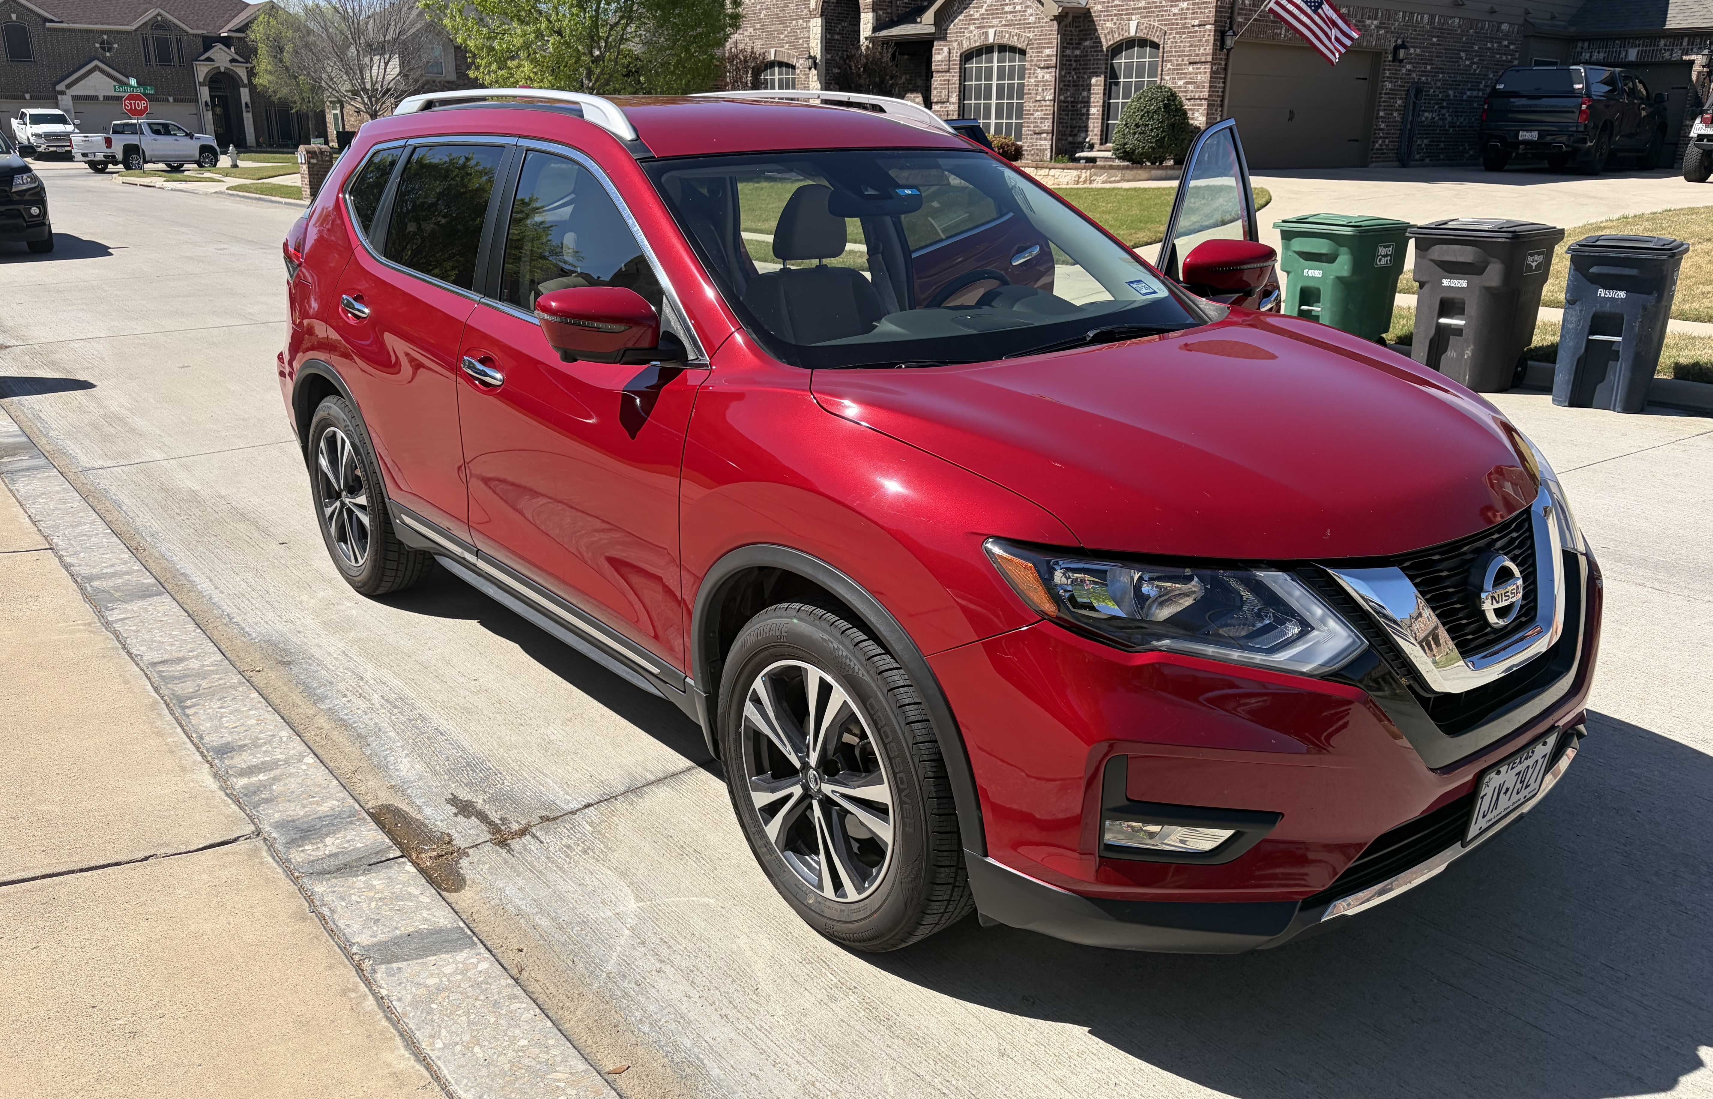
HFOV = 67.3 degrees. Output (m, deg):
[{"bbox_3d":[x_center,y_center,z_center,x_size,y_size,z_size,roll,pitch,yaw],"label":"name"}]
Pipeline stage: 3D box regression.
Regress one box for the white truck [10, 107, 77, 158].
[{"bbox_3d":[-34.401,-17.670,54.712,2.100,1.980,5.900,-13,22,-37],"label":"white truck"}]

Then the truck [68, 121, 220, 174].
[{"bbox_3d":[-28.800,-16.450,52.400,2.060,1.950,5.900,6,19,16],"label":"truck"}]

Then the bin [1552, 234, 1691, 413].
[{"bbox_3d":[4.960,-1.485,8.420,0.600,1.040,0.770,14,22,37],"label":"bin"}]

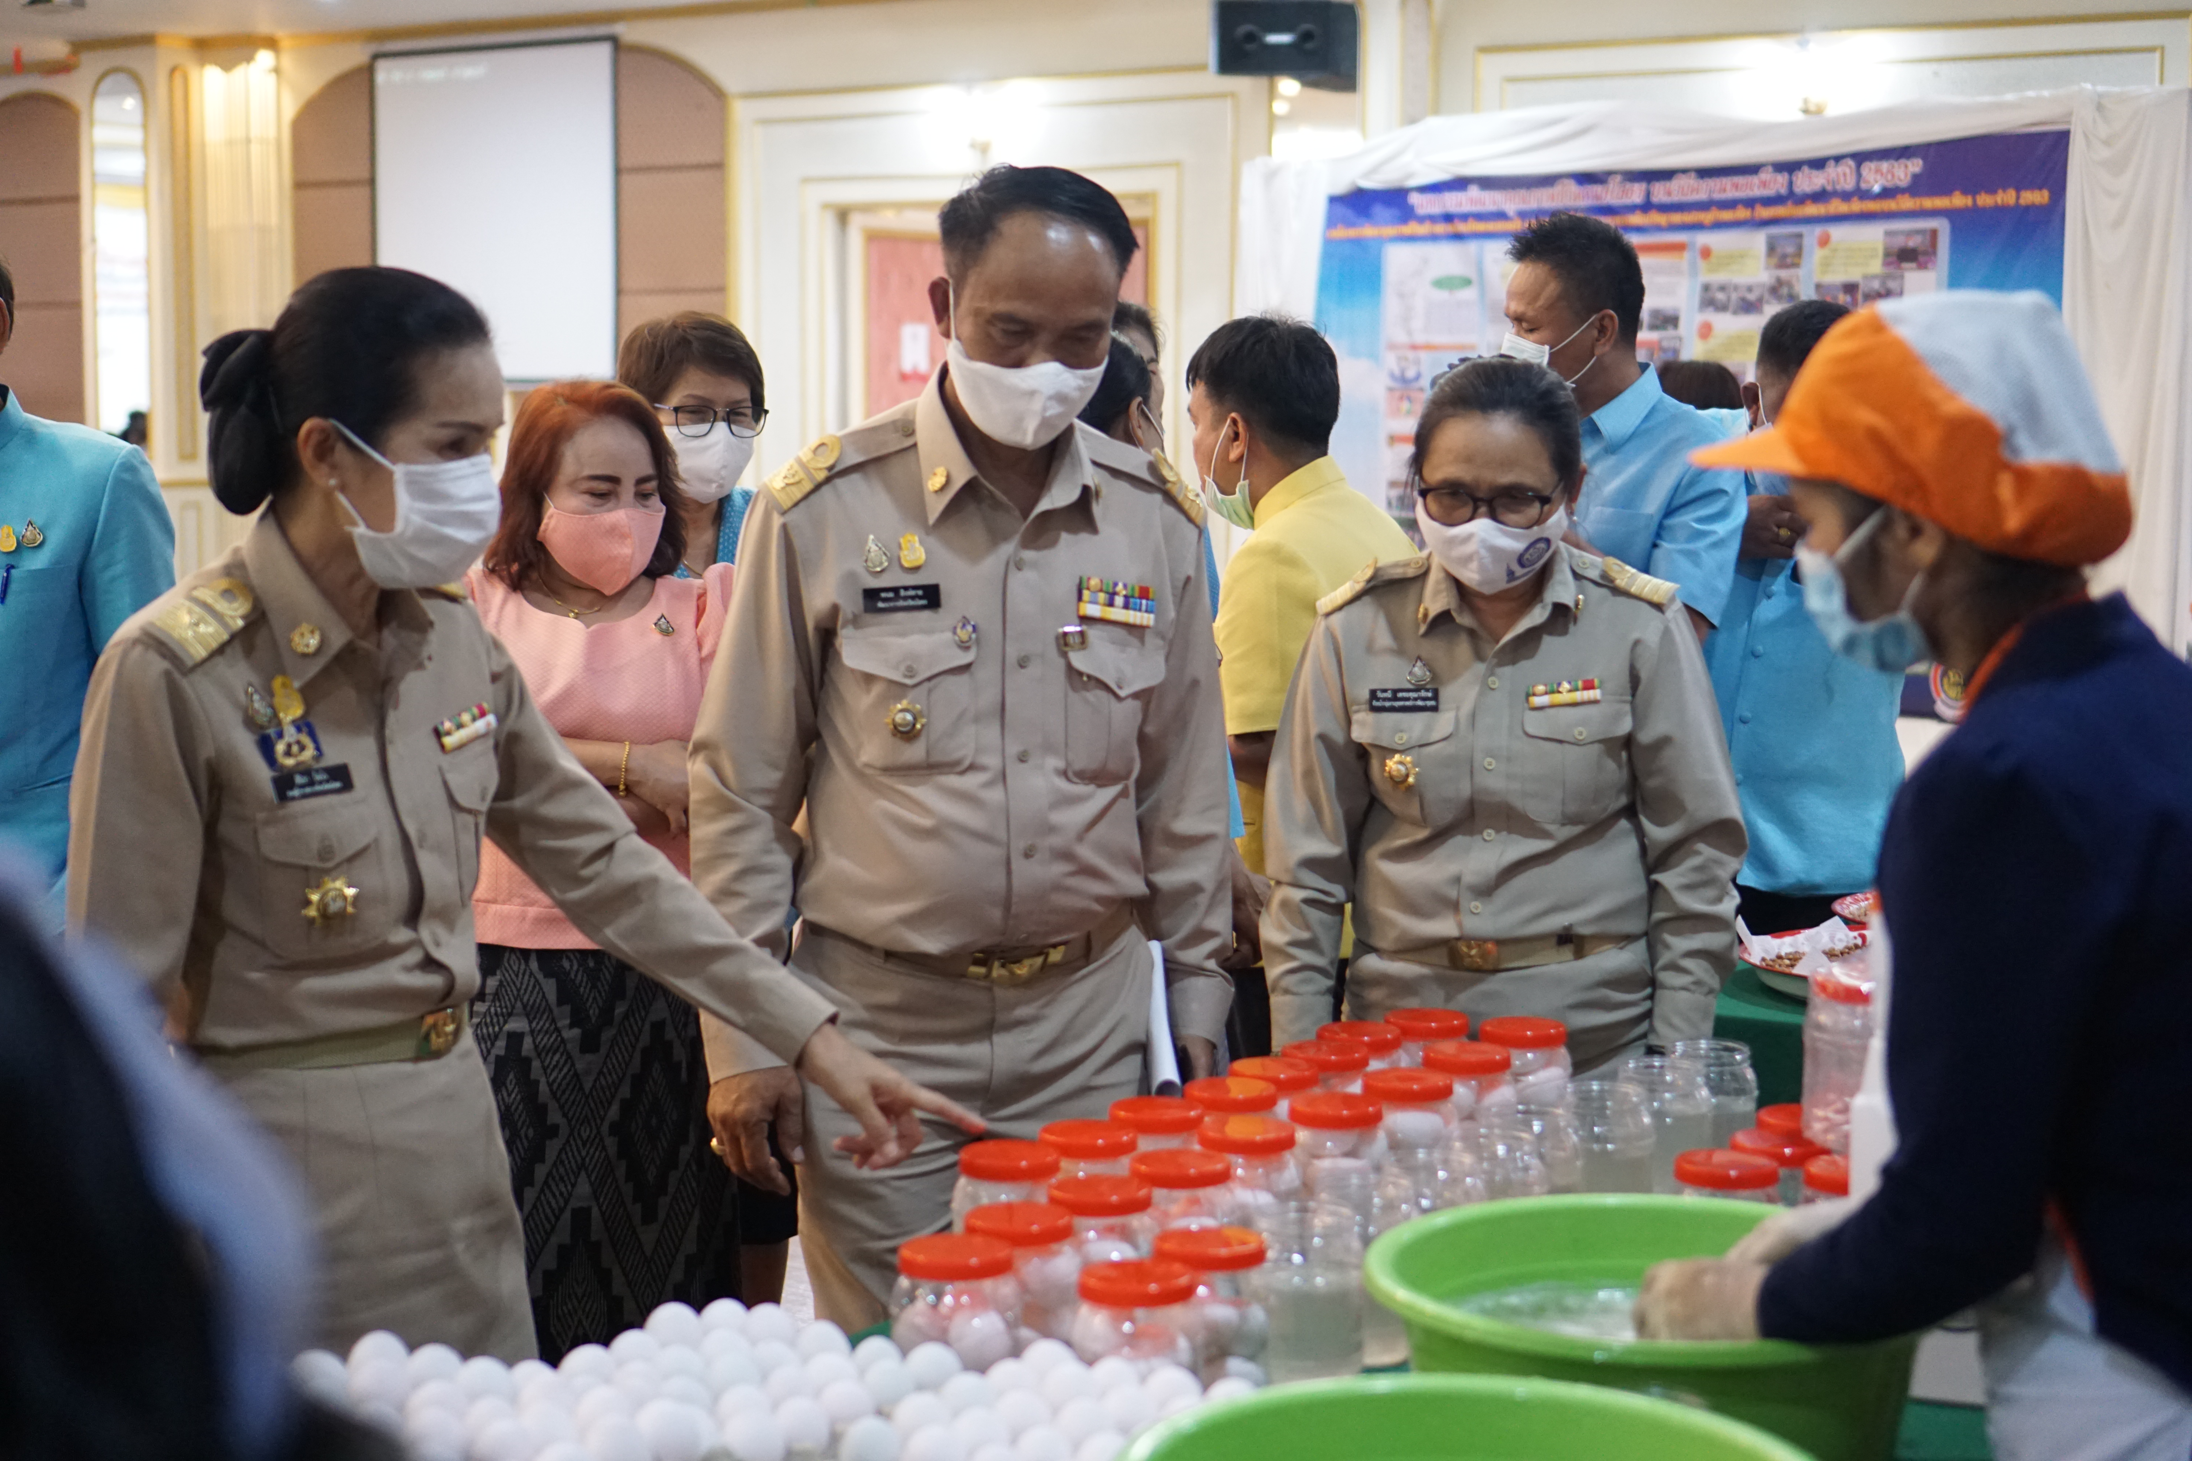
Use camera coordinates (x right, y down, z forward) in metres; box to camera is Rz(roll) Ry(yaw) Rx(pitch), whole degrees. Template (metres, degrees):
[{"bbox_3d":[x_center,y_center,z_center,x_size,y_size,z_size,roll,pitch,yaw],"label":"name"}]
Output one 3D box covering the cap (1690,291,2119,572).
[{"bbox_3d":[0.551,-0.208,2.120,0.285,0.172,0.185,10,10,19],"label":"cap"}]

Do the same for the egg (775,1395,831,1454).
[{"bbox_3d":[-0.217,0.519,2.350,0.044,0.056,0.044,1,7,0],"label":"egg"}]

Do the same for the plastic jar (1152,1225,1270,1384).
[{"bbox_3d":[0.091,0.468,2.502,0.100,0.135,0.100,0,6,0],"label":"plastic jar"}]

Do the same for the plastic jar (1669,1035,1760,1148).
[{"bbox_3d":[0.634,0.397,3.274,0.097,0.142,0.097,0,6,0],"label":"plastic jar"}]

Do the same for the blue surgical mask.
[{"bbox_3d":[0.575,-0.106,2.360,0.110,0.110,0.135,-21,-2,23],"label":"blue surgical mask"}]

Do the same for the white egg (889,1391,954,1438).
[{"bbox_3d":[-0.127,0.507,2.295,0.043,0.056,0.043,0,7,0],"label":"white egg"}]

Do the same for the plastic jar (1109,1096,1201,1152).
[{"bbox_3d":[0.057,0.426,2.970,0.098,0.145,0.098,0,6,0],"label":"plastic jar"}]

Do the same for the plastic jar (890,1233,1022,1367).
[{"bbox_3d":[-0.108,0.463,2.448,0.101,0.128,0.101,0,7,0],"label":"plastic jar"}]

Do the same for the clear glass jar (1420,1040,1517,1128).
[{"bbox_3d":[0.387,0.408,3.318,0.102,0.145,0.102,1,7,0],"label":"clear glass jar"}]

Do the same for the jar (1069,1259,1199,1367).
[{"bbox_3d":[0.032,0.501,2.498,0.102,0.145,0.102,1,7,0],"label":"jar"}]

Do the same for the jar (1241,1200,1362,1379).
[{"bbox_3d":[0.169,0.459,2.591,0.100,0.132,0.100,0,6,0],"label":"jar"}]

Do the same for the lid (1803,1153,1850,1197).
[{"bbox_3d":[0.672,0.394,2.800,0.090,0.016,0.090,1,7,0],"label":"lid"}]

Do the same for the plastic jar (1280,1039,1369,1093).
[{"bbox_3d":[0.233,0.390,3.215,0.100,0.135,0.100,0,6,0],"label":"plastic jar"}]

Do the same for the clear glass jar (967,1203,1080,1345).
[{"bbox_3d":[-0.063,0.468,2.590,0.098,0.145,0.098,0,6,0],"label":"clear glass jar"}]

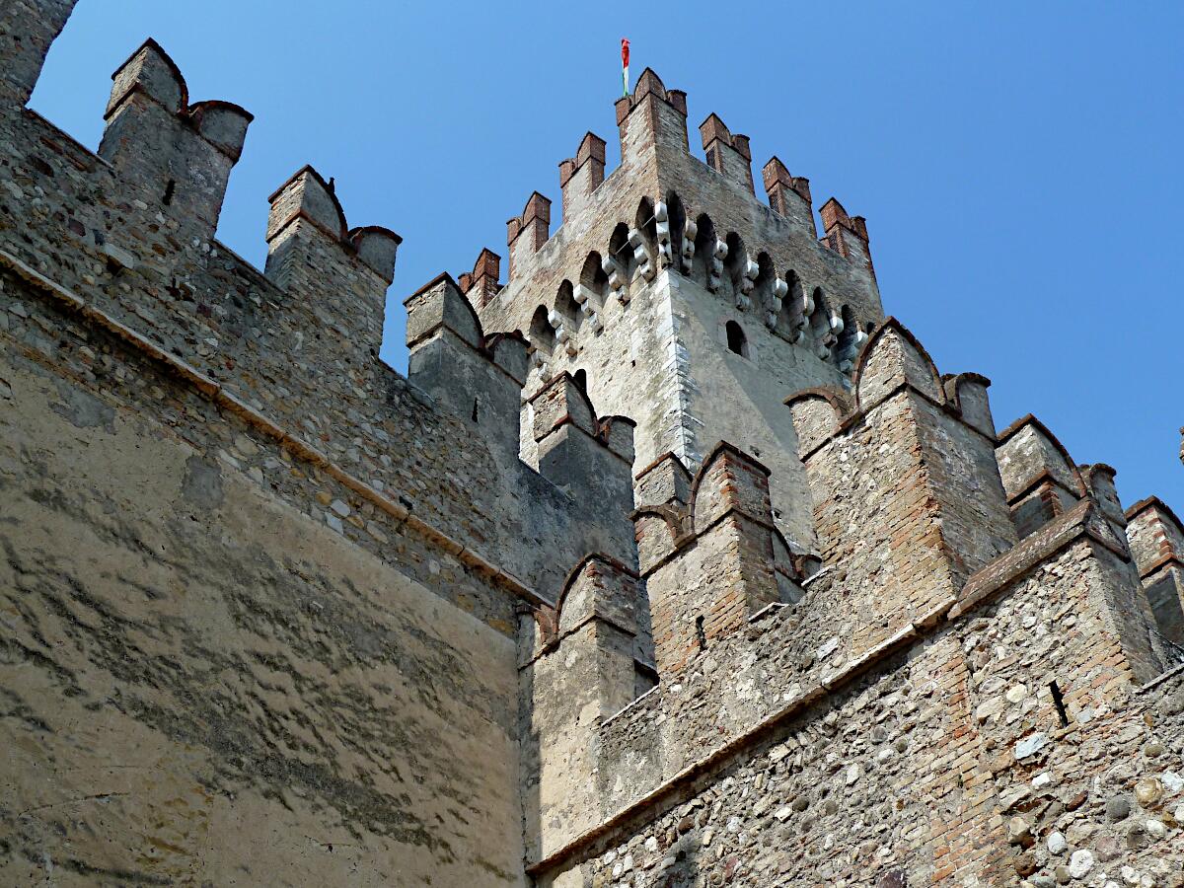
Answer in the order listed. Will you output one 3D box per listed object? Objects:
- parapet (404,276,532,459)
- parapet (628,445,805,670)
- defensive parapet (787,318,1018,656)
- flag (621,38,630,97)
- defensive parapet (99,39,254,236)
[{"bbox_3d":[-1.889,-0.967,20.461,0.837,2.715,1.780,-32,-51,28],"label":"parapet"},{"bbox_3d":[1.367,1.468,15.927,0.756,2.519,1.673,28,-51,-28],"label":"parapet"},{"bbox_3d":[3.345,0.637,14.240,1.531,3.498,1.602,28,-51,-28],"label":"defensive parapet"},{"bbox_3d":[1.097,-12.381,45.000,0.300,1.350,1.500,-5,-43,3],"label":"flag"},{"bbox_3d":[-5.404,-3.663,17.431,0.819,2.652,1.691,-32,-51,28],"label":"defensive parapet"}]

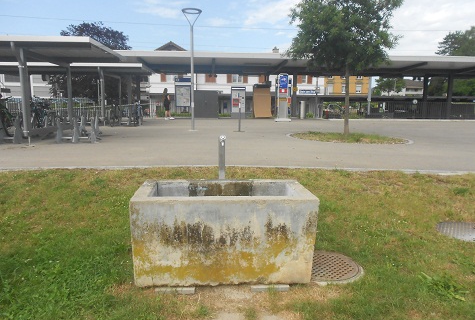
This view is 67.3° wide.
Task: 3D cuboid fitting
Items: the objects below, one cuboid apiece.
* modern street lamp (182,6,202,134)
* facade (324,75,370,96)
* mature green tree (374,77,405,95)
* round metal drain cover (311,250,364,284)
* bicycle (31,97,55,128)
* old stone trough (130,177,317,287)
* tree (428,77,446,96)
[{"bbox_3d":[-1.702,-3.289,13.346,0.750,4.400,0.750,-1,10,-4],"label":"modern street lamp"},{"bbox_3d":[21.046,-15.665,68.300,9.500,9.000,7.000,-1,10,-4],"label":"facade"},{"bbox_3d":[27.252,-13.492,63.613,5.500,6.200,5.500,-1,10,-4],"label":"mature green tree"},{"bbox_3d":[0.828,1.025,3.421,0.657,0.050,0.657,0,10,0],"label":"round metal drain cover"},{"bbox_3d":[-7.112,-1.769,13.292,0.600,1.080,1.700,-1,10,-4],"label":"bicycle"},{"bbox_3d":[-0.117,0.622,3.266,1.492,0.729,0.709,-1,10,-4],"label":"old stone trough"},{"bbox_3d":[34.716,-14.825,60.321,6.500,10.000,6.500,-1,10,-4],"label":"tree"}]

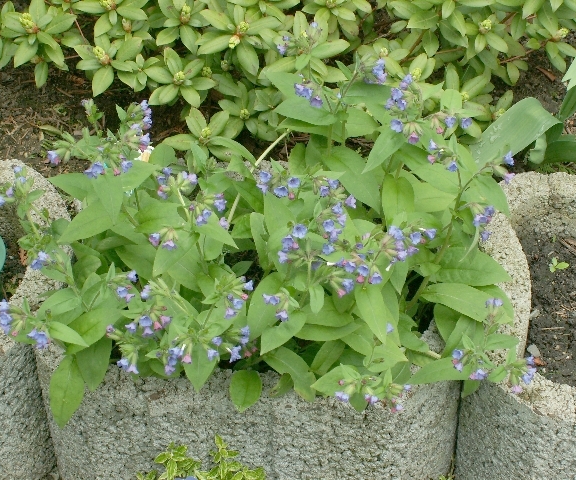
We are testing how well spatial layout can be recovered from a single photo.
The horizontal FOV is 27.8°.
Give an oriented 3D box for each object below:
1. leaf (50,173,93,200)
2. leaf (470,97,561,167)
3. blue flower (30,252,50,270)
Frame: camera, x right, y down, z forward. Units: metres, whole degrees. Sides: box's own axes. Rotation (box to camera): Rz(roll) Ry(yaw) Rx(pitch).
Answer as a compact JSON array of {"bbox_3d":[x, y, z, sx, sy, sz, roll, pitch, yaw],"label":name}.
[{"bbox_3d":[-0.244,-0.061,1.320,0.050,0.024,0.032,3,29,5],"label":"leaf"},{"bbox_3d":[0.280,-0.129,1.442,0.145,0.029,0.058,-30,56,-25],"label":"leaf"},{"bbox_3d":[-0.245,0.021,1.154,0.017,0.015,0.016,23,42,32],"label":"blue flower"}]

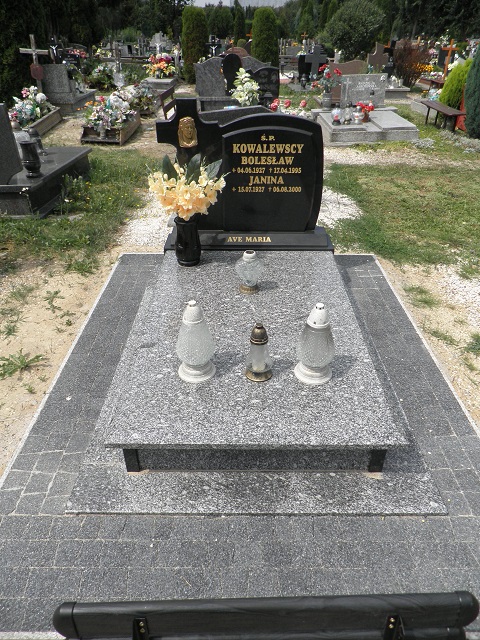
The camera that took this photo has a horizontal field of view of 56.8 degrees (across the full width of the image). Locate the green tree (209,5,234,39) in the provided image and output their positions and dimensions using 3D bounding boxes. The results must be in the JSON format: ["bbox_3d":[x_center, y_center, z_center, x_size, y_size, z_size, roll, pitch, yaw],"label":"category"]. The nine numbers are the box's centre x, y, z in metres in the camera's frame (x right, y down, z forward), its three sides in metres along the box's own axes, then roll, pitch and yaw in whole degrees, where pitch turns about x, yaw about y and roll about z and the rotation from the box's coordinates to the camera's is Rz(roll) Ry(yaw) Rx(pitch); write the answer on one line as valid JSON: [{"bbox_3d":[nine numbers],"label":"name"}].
[{"bbox_3d":[-1.066,-16.363,24.943,1.570,2.355,1.570,0,34,0],"label":"green tree"}]

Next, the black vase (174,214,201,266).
[{"bbox_3d":[-0.344,-0.512,2.884,0.171,0.306,0.173,0,34,0],"label":"black vase"}]

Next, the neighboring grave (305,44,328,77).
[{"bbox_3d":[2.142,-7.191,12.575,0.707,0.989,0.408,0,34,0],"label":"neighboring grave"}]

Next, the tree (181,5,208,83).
[{"bbox_3d":[-1.320,-7.793,12.639,0.816,1.915,0.816,0,34,0],"label":"tree"}]

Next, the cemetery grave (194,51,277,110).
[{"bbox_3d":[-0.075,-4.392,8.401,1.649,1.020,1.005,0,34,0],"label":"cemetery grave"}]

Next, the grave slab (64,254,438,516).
[{"bbox_3d":[0.062,0.067,2.503,1.457,0.228,2.080,0,34,0],"label":"grave slab"}]

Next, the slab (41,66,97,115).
[{"bbox_3d":[-3.857,-5.096,9.654,1.036,0.785,1.994,-2,34,-3],"label":"slab"}]

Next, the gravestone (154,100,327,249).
[{"bbox_3d":[0.053,-0.961,2.988,1.188,0.934,0.377,0,34,0],"label":"gravestone"}]

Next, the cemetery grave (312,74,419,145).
[{"bbox_3d":[2.159,-3.582,7.453,1.570,0.738,2.072,-2,34,-3],"label":"cemetery grave"}]

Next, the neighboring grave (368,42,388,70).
[{"bbox_3d":[3.672,-6.837,11.869,0.644,0.942,0.188,0,34,0],"label":"neighboring grave"}]

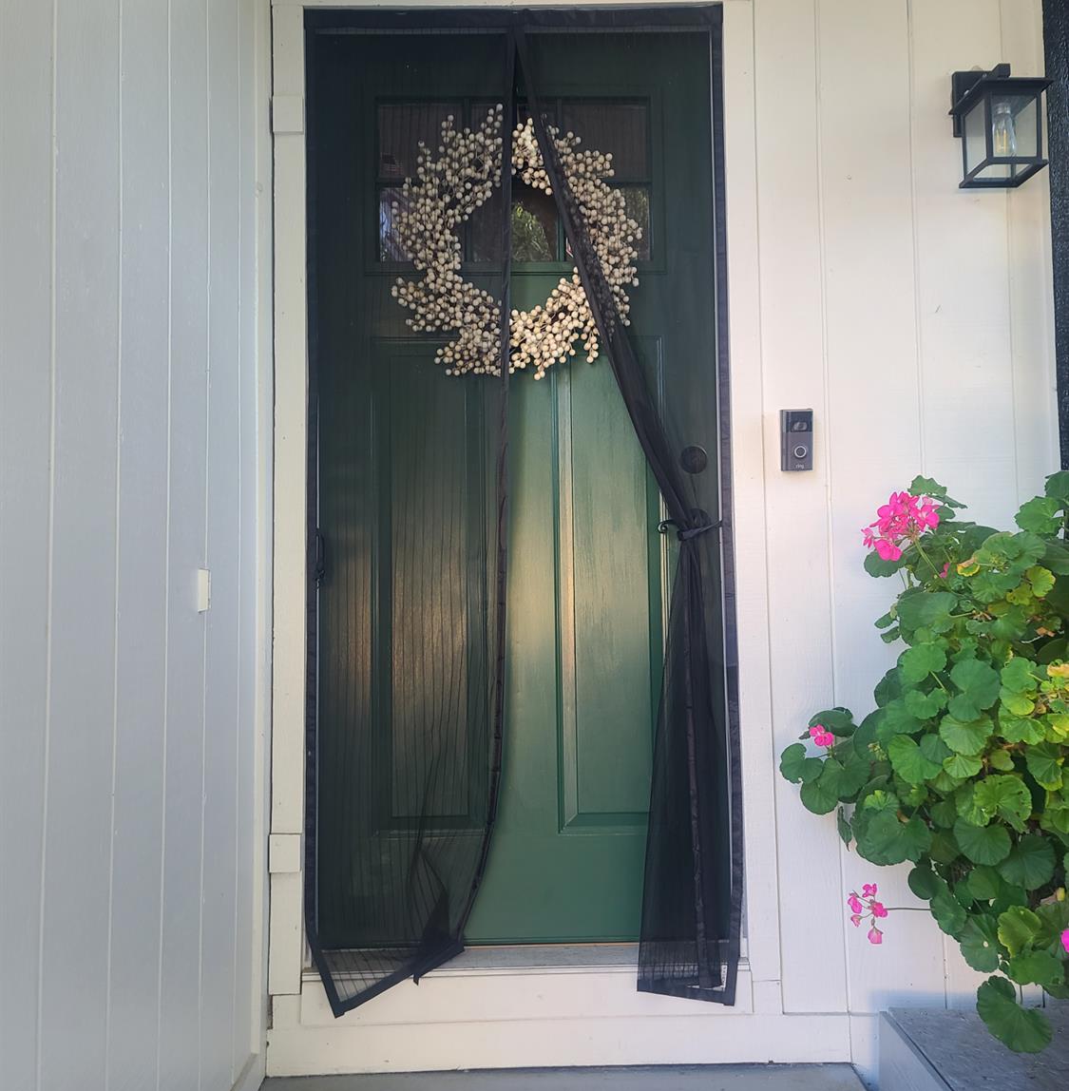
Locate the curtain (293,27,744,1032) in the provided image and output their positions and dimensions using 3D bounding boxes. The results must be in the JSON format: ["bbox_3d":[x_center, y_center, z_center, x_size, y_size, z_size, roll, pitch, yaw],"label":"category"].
[{"bbox_3d":[-0.033,-0.113,2.136,0.901,2.095,0.079,-1,-4,-1],"label":"curtain"}]

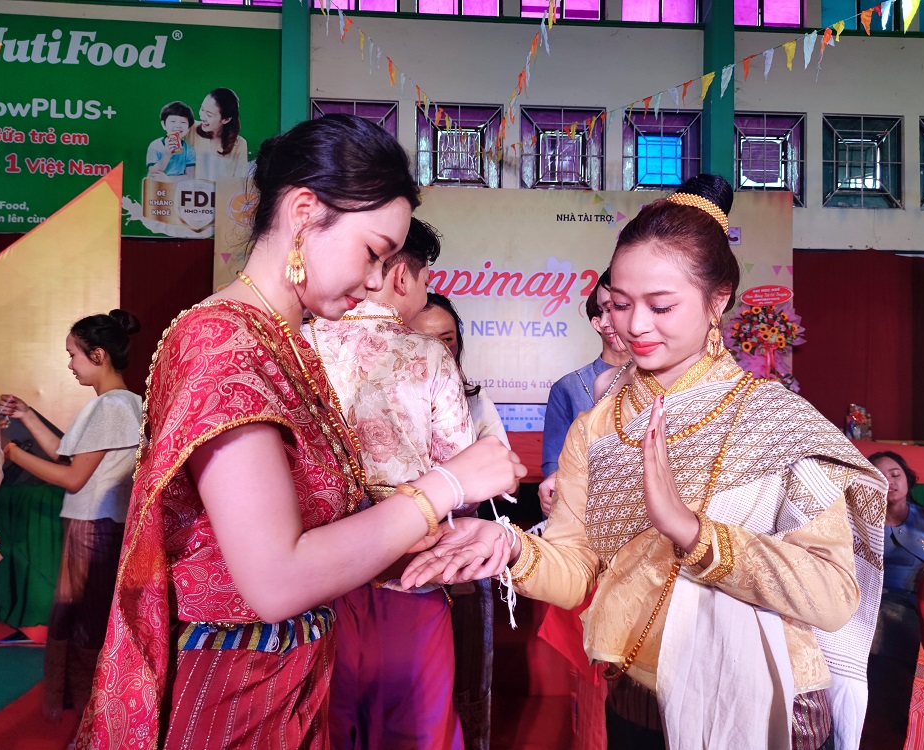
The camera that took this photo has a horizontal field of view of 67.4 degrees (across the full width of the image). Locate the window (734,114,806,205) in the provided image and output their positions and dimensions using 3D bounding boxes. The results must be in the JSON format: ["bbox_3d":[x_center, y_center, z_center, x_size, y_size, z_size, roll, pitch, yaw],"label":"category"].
[{"bbox_3d":[3.102,-2.188,7.050,0.790,0.960,0.120,0,-1,-3],"label":"window"}]

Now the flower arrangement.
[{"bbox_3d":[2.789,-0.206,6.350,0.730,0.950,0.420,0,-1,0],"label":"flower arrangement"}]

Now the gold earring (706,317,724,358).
[{"bbox_3d":[0.349,-0.052,0.955,0.024,0.056,0.012,1,-1,-11],"label":"gold earring"}]

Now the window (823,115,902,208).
[{"bbox_3d":[4.109,-2.186,7.100,0.820,0.970,0.120,0,-1,-3],"label":"window"}]

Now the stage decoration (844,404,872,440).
[{"bbox_3d":[3.660,0.439,6.400,0.250,0.330,0.190,0,-1,3],"label":"stage decoration"}]

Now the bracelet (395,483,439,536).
[{"bbox_3d":[-0.050,0.148,0.755,0.012,0.067,0.062,-37,0,-33],"label":"bracelet"}]

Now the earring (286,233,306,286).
[{"bbox_3d":[-0.186,-0.129,0.780,0.022,0.058,0.012,0,-1,-6],"label":"earring"}]

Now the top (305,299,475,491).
[{"bbox_3d":[-0.184,0.052,1.530,0.440,0.460,0.280,0,-1,11],"label":"top"}]

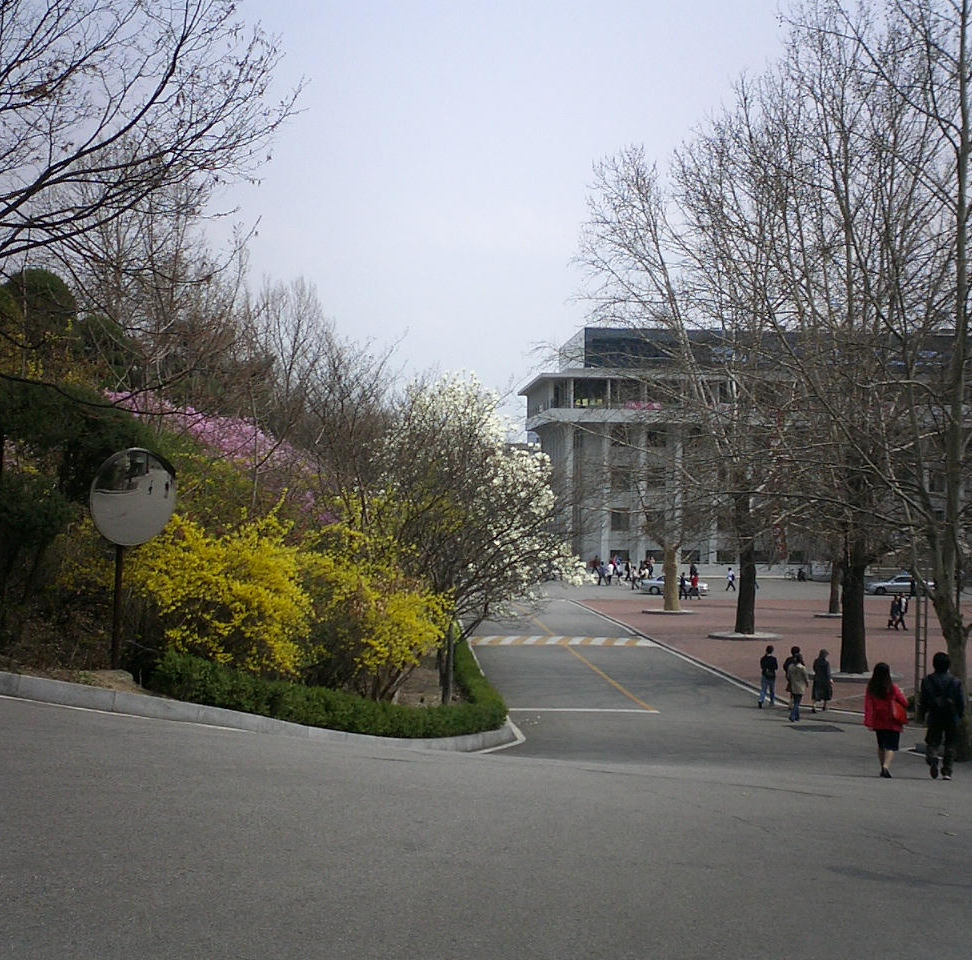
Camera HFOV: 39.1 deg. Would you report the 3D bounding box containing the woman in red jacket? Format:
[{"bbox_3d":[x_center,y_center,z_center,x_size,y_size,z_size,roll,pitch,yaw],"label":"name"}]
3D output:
[{"bbox_3d":[5.562,3.340,19.000,0.580,1.610,0.420,1,1,6],"label":"woman in red jacket"}]

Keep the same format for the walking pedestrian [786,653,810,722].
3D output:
[{"bbox_3d":[7.446,4.968,32.600,0.520,1.620,0.420,1,1,-8],"label":"walking pedestrian"}]

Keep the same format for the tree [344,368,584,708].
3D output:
[{"bbox_3d":[-0.357,1.018,23.800,4.050,5.700,4.000,1,1,0],"label":"tree"}]

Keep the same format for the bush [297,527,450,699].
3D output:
[{"bbox_3d":[-1.875,2.225,22.800,2.550,2.900,2.400,1,1,0],"label":"bush"}]

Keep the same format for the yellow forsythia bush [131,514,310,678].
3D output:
[{"bbox_3d":[-3.939,1.773,20.300,2.650,2.500,2.300,1,1,0],"label":"yellow forsythia bush"}]

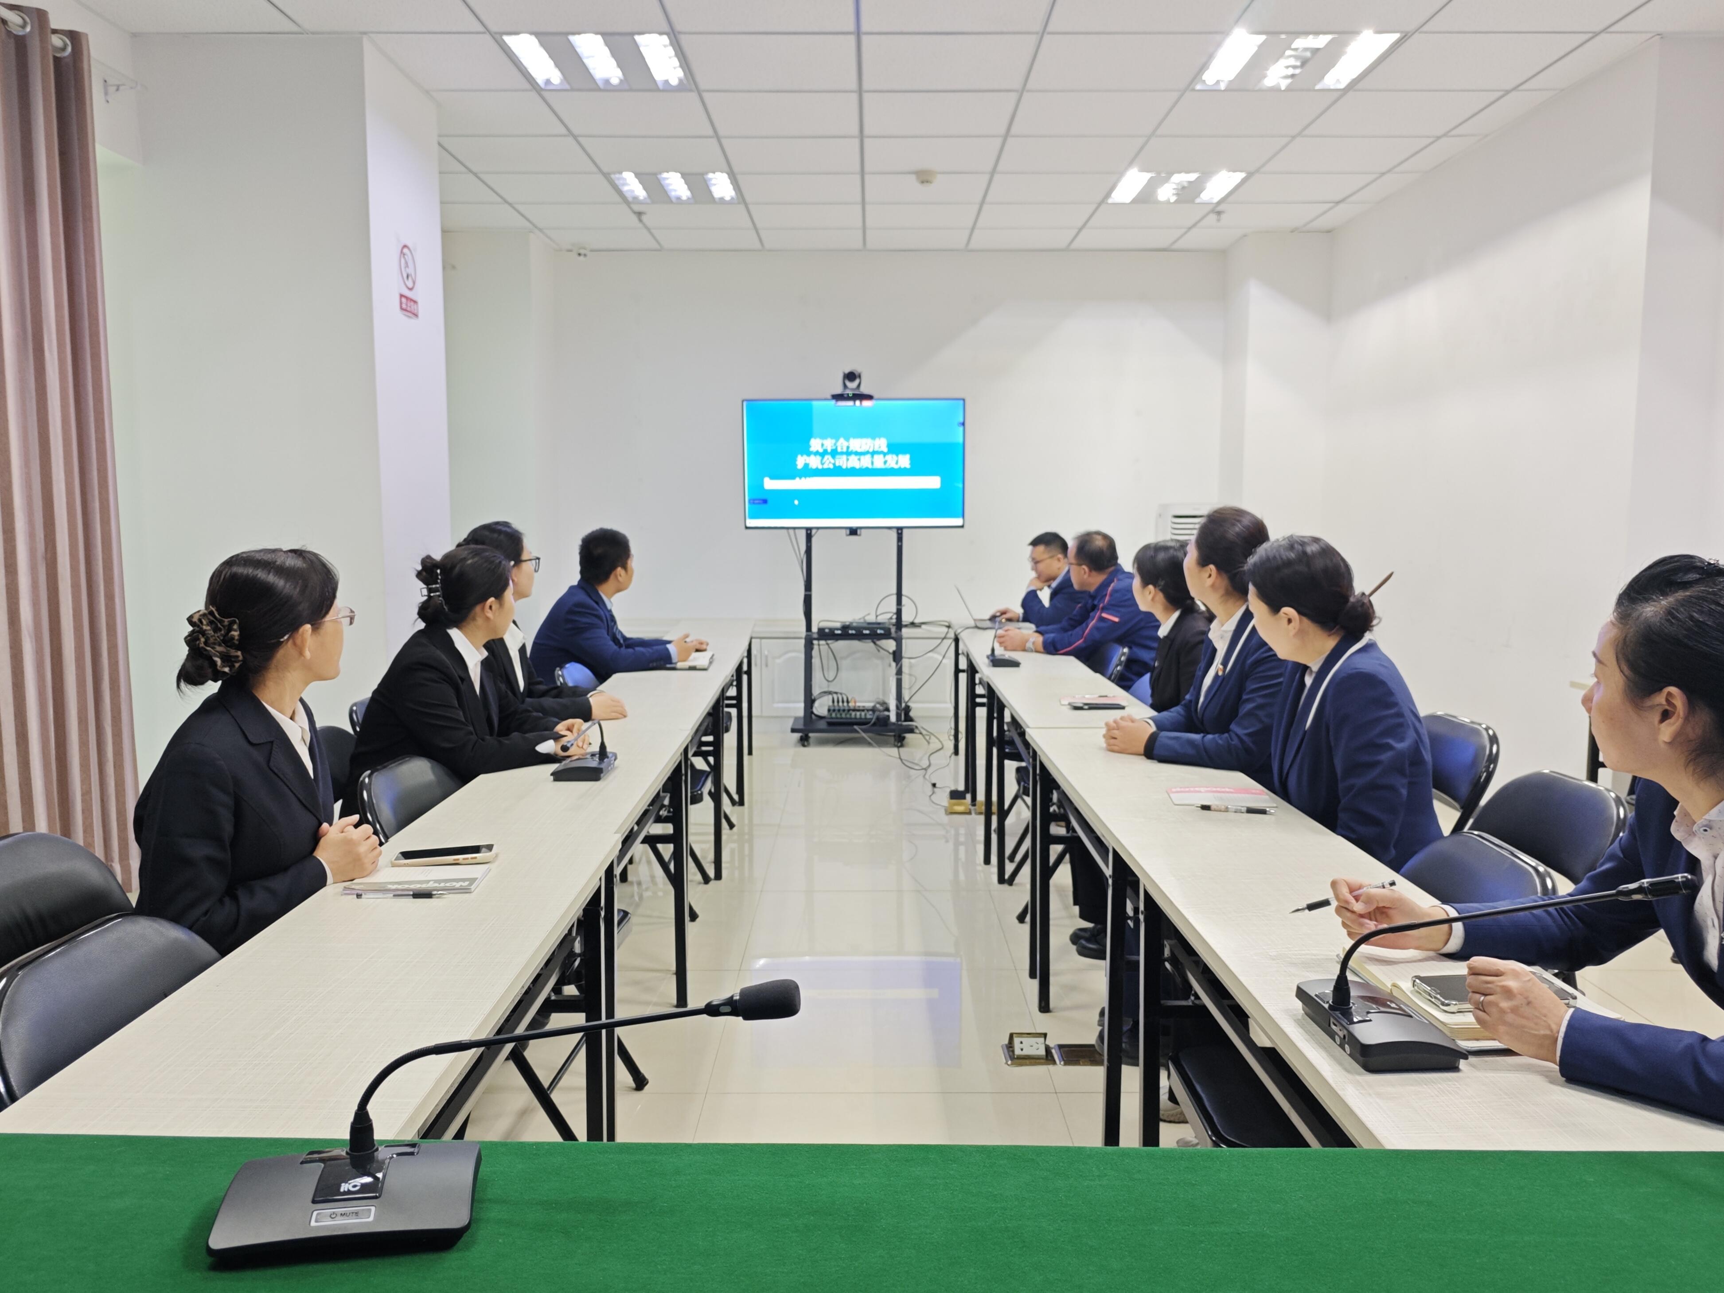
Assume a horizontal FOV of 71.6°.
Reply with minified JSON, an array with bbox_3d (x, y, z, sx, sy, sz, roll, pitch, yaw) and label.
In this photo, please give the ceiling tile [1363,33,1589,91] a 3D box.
[{"bbox_3d":[2.158,-2.092,4.271,0.618,0.020,0.557,0,6,0],"label":"ceiling tile"}]

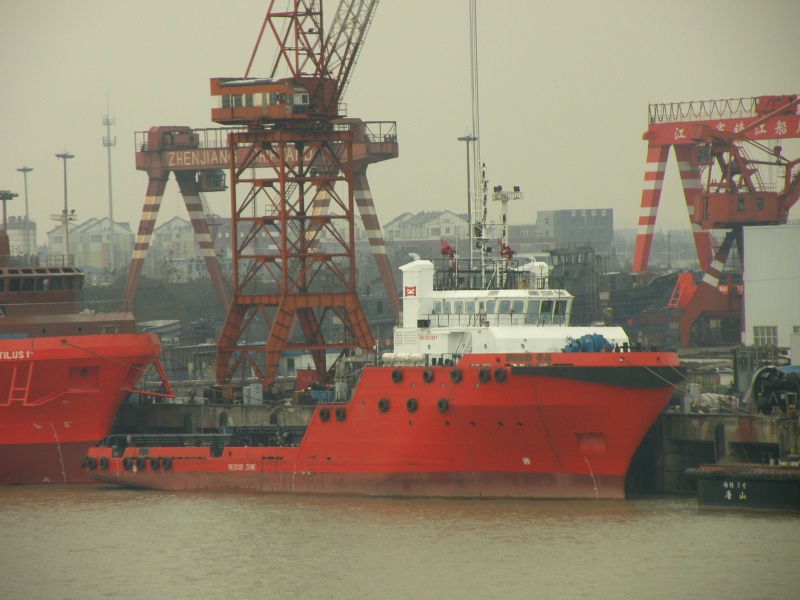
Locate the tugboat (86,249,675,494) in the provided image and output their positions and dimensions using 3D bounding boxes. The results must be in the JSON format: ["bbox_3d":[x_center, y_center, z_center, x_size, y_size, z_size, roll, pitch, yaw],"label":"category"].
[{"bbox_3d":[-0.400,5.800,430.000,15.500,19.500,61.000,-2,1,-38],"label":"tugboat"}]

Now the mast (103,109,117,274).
[{"bbox_3d":[-65.800,-19.300,1280.000,3.000,47.500,3.000,-1,0,0],"label":"mast"}]

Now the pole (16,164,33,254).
[{"bbox_3d":[-65.700,-8.500,993.000,3.100,30.200,3.100,-1,0,0],"label":"pole"}]

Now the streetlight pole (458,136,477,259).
[{"bbox_3d":[10.500,-9.400,842.000,3.100,30.400,3.100,-1,0,0],"label":"streetlight pole"}]

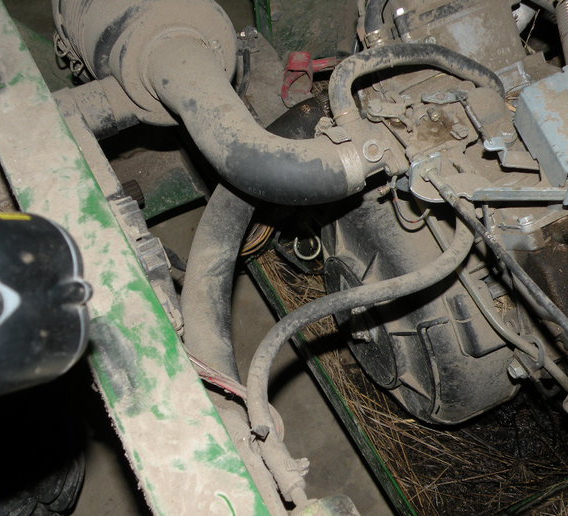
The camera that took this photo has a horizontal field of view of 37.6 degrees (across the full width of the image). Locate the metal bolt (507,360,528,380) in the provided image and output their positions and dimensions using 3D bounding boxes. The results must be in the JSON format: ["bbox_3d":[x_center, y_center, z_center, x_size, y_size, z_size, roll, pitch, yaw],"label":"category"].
[{"bbox_3d":[0.192,0.092,0.685,0.012,0.016,0.016,-20,49,-18],"label":"metal bolt"}]

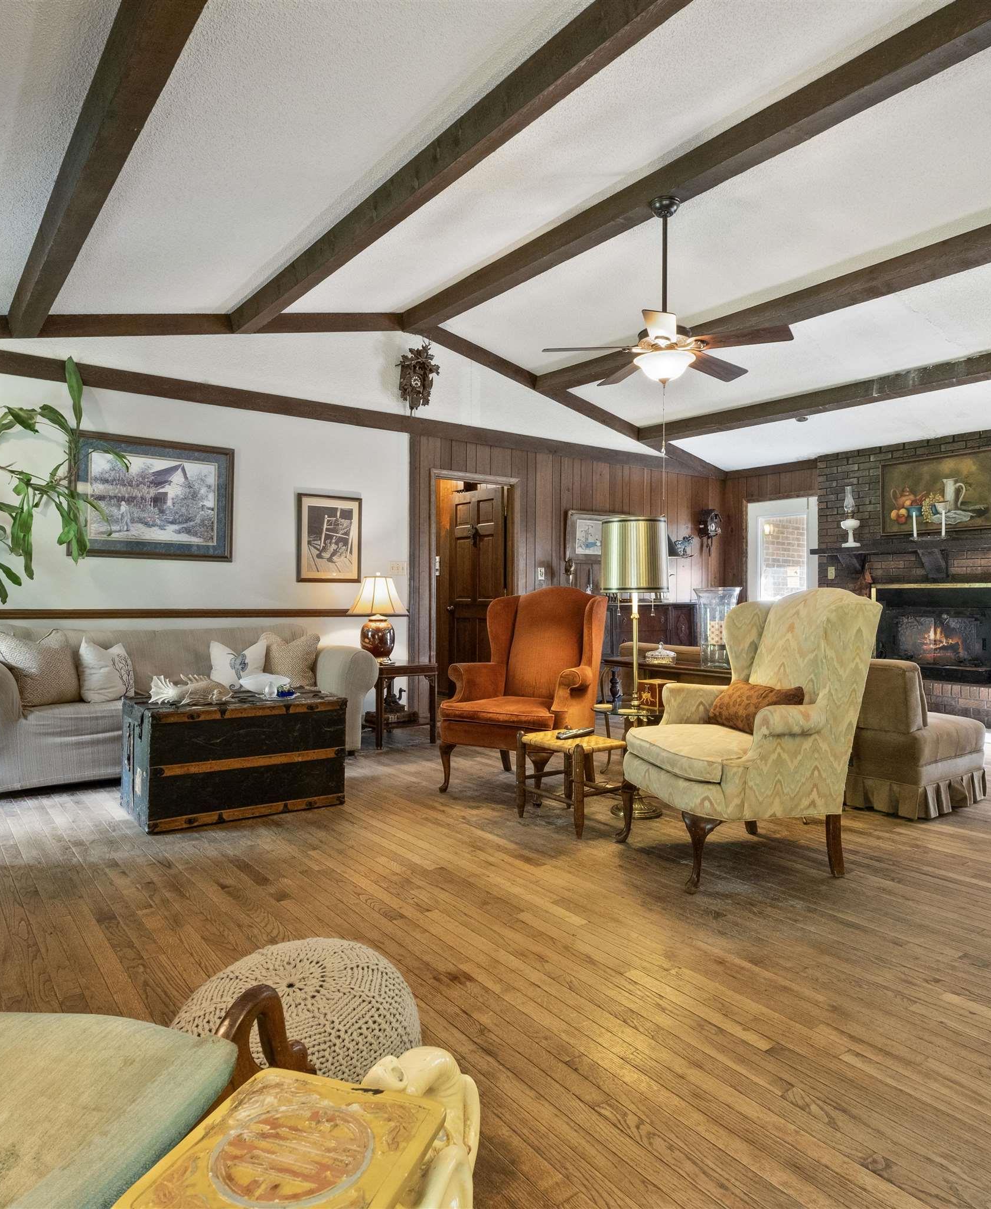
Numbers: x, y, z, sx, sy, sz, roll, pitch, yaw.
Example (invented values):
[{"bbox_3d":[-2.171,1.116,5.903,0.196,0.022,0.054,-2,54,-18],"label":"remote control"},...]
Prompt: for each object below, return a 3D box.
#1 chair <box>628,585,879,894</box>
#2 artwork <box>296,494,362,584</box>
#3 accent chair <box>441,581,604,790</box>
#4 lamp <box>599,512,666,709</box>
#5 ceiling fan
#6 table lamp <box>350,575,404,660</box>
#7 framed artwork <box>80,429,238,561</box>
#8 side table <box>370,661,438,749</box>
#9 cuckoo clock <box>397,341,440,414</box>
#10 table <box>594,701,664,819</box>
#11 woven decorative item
[{"bbox_3d":[1.000,0.466,3.046,0.840,1.080,0.790,0,0,-16],"label":"chair"},{"bbox_3d":[-1.238,-0.492,5.658,0.520,0.650,0.030,0,0,-36],"label":"artwork"},{"bbox_3d":[0.181,0.449,4.204,0.770,1.115,0.820,1,0,31],"label":"accent chair"},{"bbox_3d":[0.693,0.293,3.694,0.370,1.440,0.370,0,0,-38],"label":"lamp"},{"bbox_3d":[0.911,-1.671,4.065,1.300,1.010,1.300,0,0,-38],"label":"ceiling fan"},{"bbox_3d":[-0.868,0.096,5.520,0.385,0.635,0.385,0,0,0],"label":"table lamp"},{"bbox_3d":[-2.208,-0.685,4.945,0.995,0.780,0.035,0,0,-38],"label":"framed artwork"},{"bbox_3d":[-0.785,0.711,5.527,0.470,0.565,0.600,0,0,-38],"label":"side table"},{"bbox_3d":[-0.619,-1.802,6.005,0.310,0.540,0.190,0,0,-36],"label":"cuckoo clock"},{"bbox_3d":[0.681,0.752,3.648,0.410,0.500,0.410,0,0,0],"label":"table"},{"bbox_3d":[-0.385,0.857,1.485,0.480,0.320,0.480,0,0,-38],"label":"woven decorative item"}]

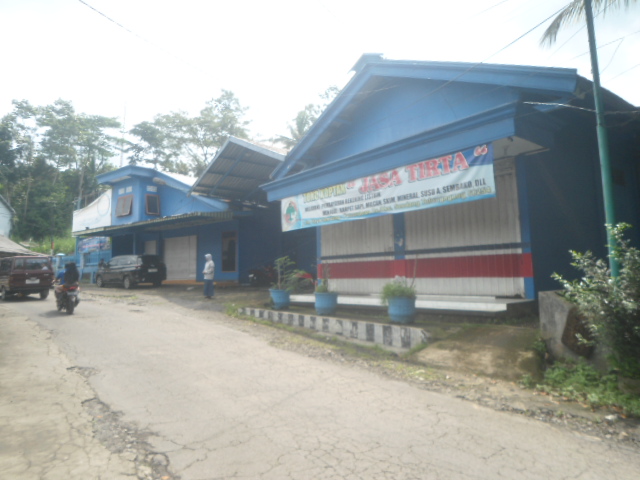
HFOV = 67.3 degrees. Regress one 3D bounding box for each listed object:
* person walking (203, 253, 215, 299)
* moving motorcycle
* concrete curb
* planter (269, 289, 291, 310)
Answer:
[{"bbox_3d":[-3.840,1.260,16.600,0.340,1.570,0.460,-1,-4,-15],"label":"person walking"},{"bbox_3d":[-7.658,1.686,14.537,0.700,1.050,1.880,1,-5,-37],"label":"moving motorcycle"},{"bbox_3d":[-0.140,1.581,9.148,0.180,0.290,5.990,1,-5,-33],"label":"concrete curb"},{"bbox_3d":[-0.941,1.364,11.111,0.460,0.440,0.460,-2,-4,0],"label":"planter"}]

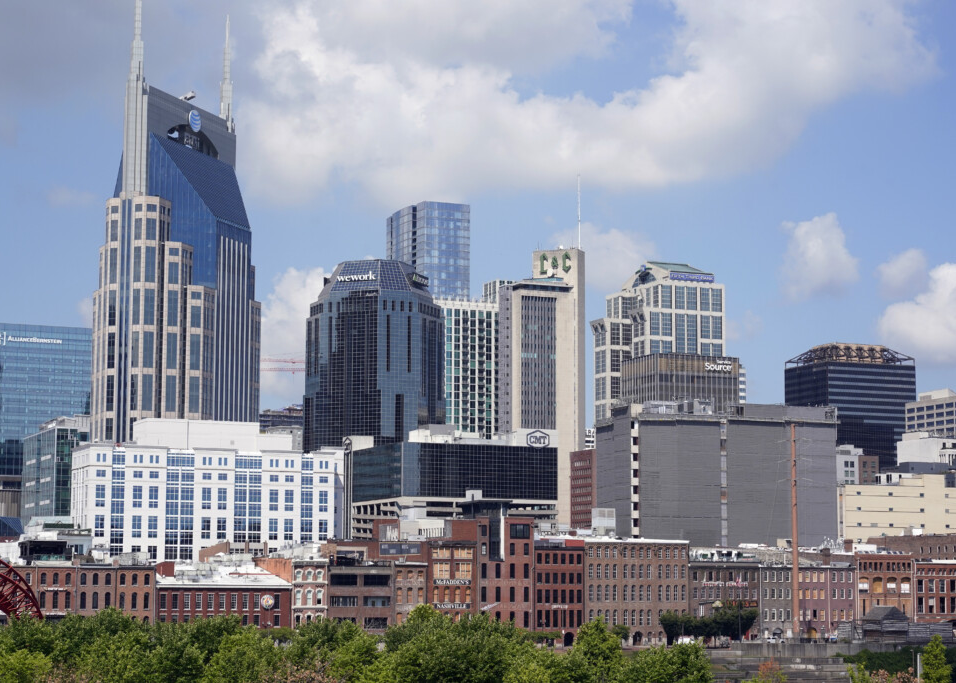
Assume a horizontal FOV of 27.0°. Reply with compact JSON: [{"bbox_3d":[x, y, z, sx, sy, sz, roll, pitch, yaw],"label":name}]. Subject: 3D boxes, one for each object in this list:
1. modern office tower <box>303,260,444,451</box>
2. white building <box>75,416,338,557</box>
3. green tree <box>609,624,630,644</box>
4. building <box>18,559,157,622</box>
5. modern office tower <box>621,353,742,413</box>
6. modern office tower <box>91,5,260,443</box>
[{"bbox_3d":[-34.127,27.347,655.140,42.000,109.543,42.000,3,-8,-24],"label":"modern office tower"},{"bbox_3d":[-71.220,46.600,520.180,68.880,51.600,34.000,3,-8,-24],"label":"white building"},{"bbox_3d":[29.490,61.370,414.960,4.700,4.800,4.700,0,-7,0],"label":"green tree"},{"bbox_3d":[-82.644,53.177,401.473,26.420,17.096,38.000,3,-8,-24],"label":"building"},{"bbox_3d":[77.505,49.571,757.388,35.421,85.705,29.000,3,-8,-24],"label":"modern office tower"},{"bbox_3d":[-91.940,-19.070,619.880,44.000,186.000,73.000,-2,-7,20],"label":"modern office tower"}]

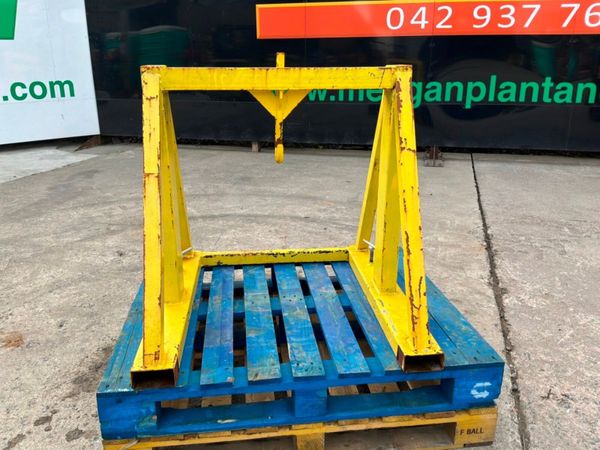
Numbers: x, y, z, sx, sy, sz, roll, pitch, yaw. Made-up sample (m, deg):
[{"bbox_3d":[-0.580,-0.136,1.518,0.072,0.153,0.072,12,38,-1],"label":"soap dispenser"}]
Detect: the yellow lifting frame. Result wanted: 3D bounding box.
[{"bbox_3d":[-0.062,-0.119,1.677,0.906,0.896,0.890,-2,19,-6],"label":"yellow lifting frame"}]

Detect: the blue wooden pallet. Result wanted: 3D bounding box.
[{"bbox_3d":[-0.032,0.360,1.911,1.200,0.161,1.000,-2,19,-7],"label":"blue wooden pallet"}]

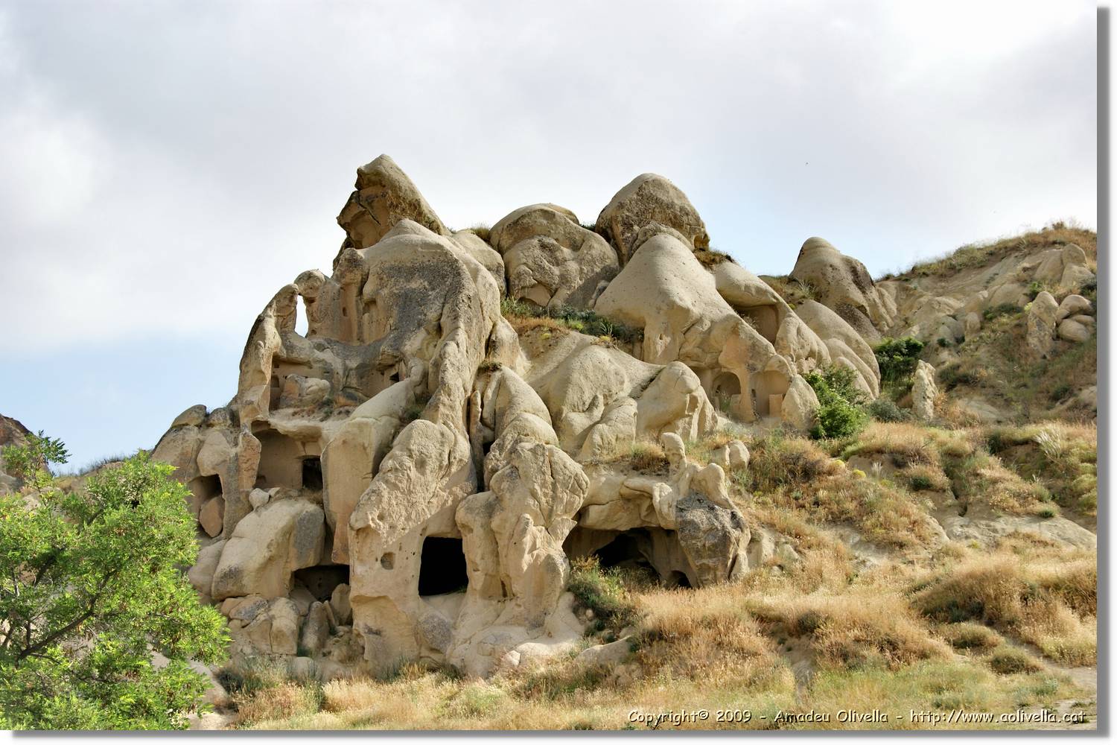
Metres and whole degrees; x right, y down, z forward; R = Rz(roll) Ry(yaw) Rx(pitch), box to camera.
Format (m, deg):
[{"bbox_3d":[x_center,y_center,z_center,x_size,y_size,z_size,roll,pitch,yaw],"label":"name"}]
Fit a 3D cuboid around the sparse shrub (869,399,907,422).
[{"bbox_3d":[12.194,1.391,69.000,1.456,0.906,1.164,0,-6,0],"label":"sparse shrub"}]

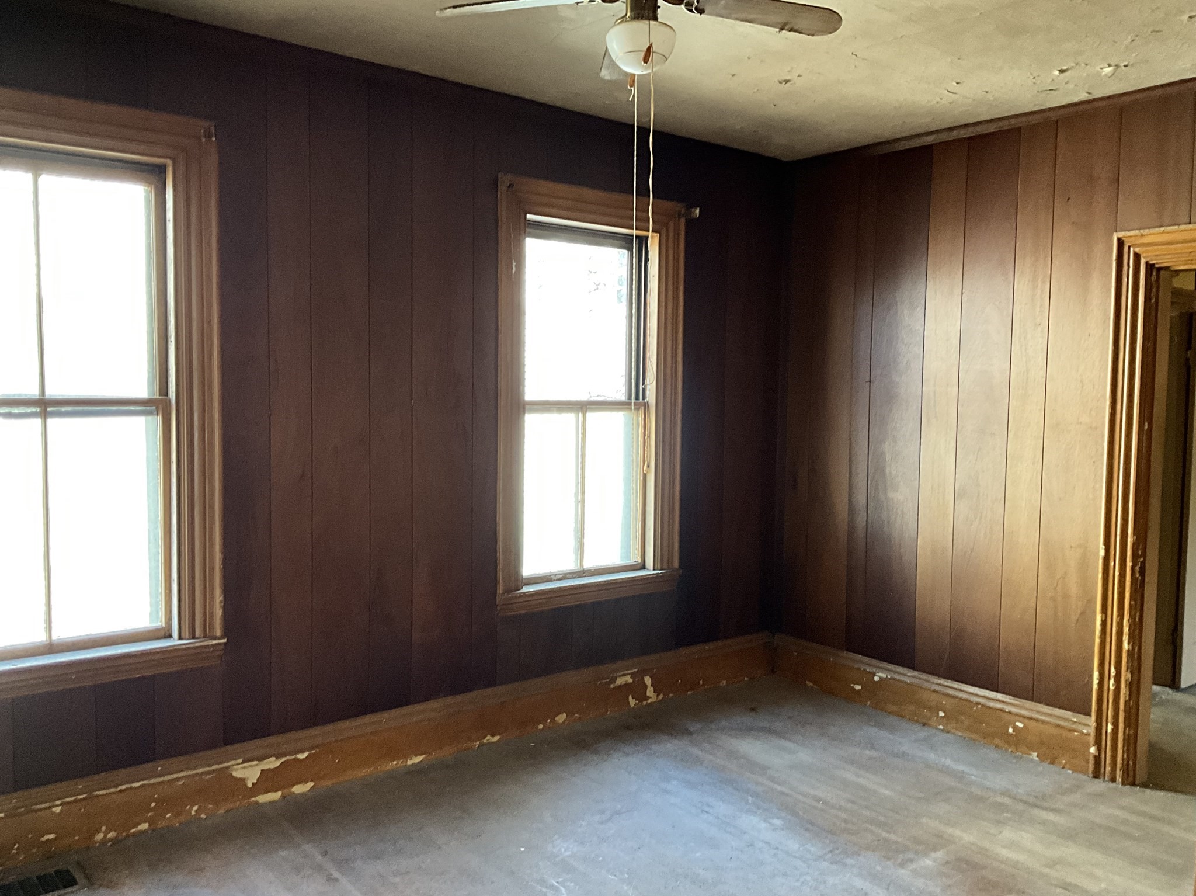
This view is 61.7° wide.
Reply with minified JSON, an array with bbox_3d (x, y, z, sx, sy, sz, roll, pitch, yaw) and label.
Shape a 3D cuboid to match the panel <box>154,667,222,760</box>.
[{"bbox_3d":[-1.417,0.910,3.464,0.230,0.292,0.030,-2,5,-40],"label":"panel"}]

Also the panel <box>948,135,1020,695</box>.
[{"bbox_3d":[1.699,-0.156,4.405,0.030,2.424,0.241,-2,5,-40],"label":"panel"}]

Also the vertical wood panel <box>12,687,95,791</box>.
[{"bbox_3d":[-1.716,0.916,3.165,0.227,0.288,0.020,-2,5,-39],"label":"vertical wood panel"}]

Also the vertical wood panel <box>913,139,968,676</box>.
[{"bbox_3d":[1.536,-0.163,4.504,0.020,2.377,0.179,-2,5,-39],"label":"vertical wood panel"}]

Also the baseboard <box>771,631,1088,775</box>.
[{"bbox_3d":[1.452,1.143,4.637,0.035,0.230,1.635,-2,5,-39],"label":"baseboard"}]

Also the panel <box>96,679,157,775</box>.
[{"bbox_3d":[-1.574,0.916,3.334,0.179,0.292,0.030,-2,5,-40],"label":"panel"}]

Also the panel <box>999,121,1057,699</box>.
[{"bbox_3d":[1.792,-0.139,4.188,0.020,2.378,0.155,-2,5,-39],"label":"panel"}]

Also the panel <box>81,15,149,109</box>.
[{"bbox_3d":[-1.525,-1.213,3.161,0.190,0.243,0.020,-2,5,-39],"label":"panel"}]

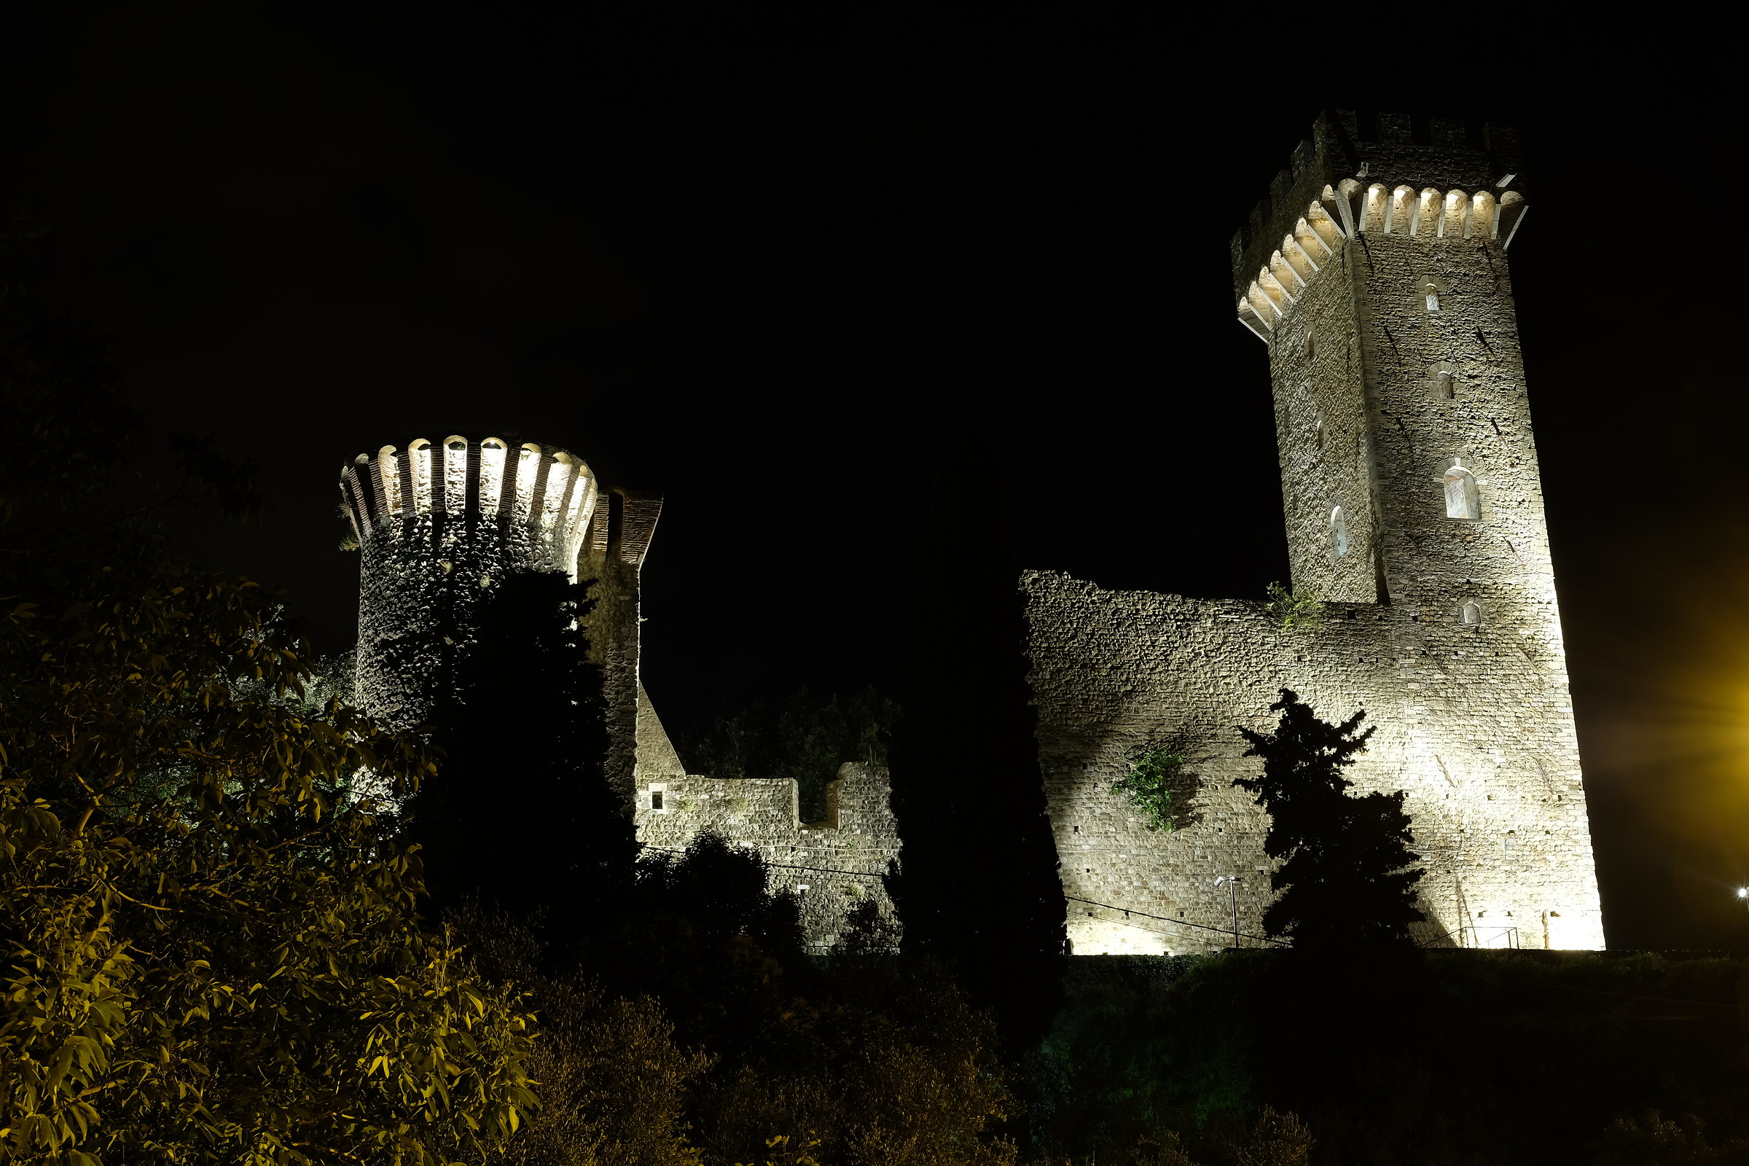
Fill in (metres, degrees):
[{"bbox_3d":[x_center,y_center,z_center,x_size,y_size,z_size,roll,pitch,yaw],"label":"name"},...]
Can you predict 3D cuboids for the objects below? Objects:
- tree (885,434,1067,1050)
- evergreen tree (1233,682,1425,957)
[{"bbox_3d":[2.672,3.939,59.172,4.470,17.130,4.340,-2,-20,2],"label":"tree"},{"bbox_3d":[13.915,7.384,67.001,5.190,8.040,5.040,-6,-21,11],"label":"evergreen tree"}]

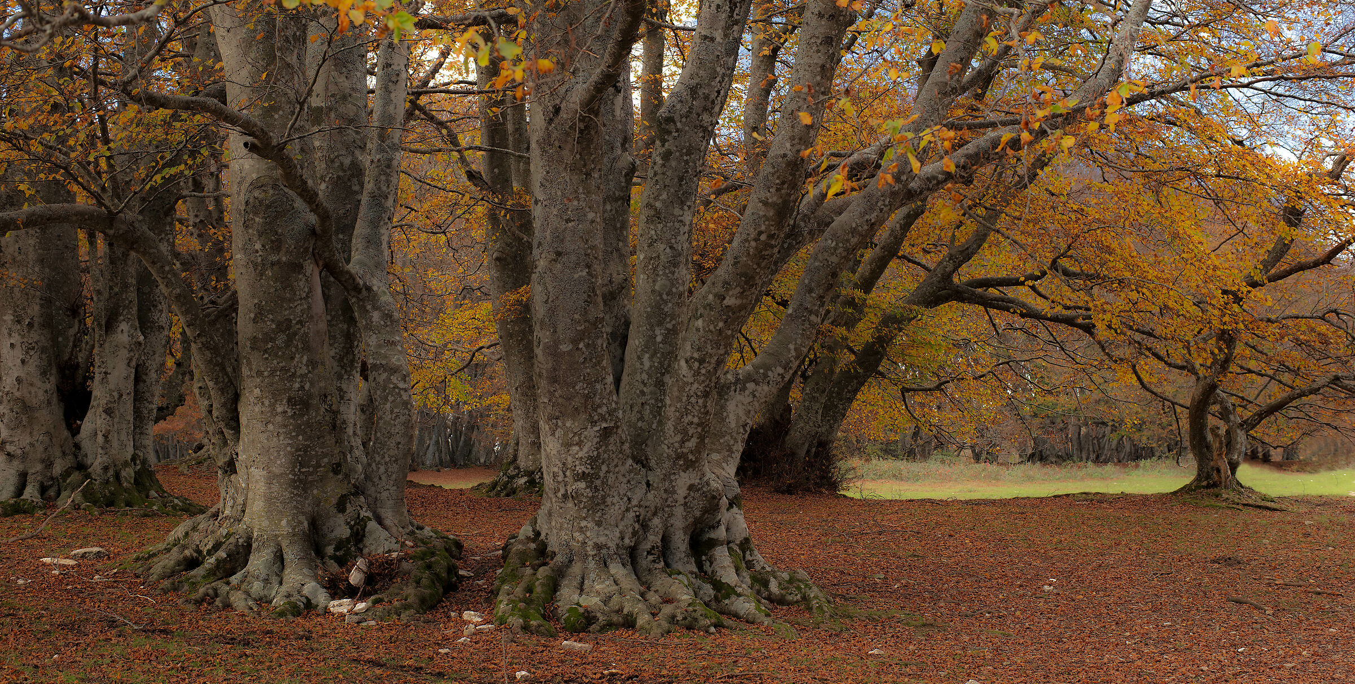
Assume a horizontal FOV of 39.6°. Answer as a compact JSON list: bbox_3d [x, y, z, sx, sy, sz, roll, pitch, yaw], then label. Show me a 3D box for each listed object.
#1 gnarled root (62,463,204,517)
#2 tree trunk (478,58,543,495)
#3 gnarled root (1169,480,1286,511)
[{"bbox_3d":[-8.553,2.285,29.500,2.200,0.800,1.600,0,-2,0],"label":"gnarled root"},{"bbox_3d":[-2.945,-1.246,35.500,1.800,8.230,1.700,0,-2,0],"label":"tree trunk"},{"bbox_3d":[9.386,2.588,32.000,2.000,0.480,1.700,0,-2,0],"label":"gnarled root"}]

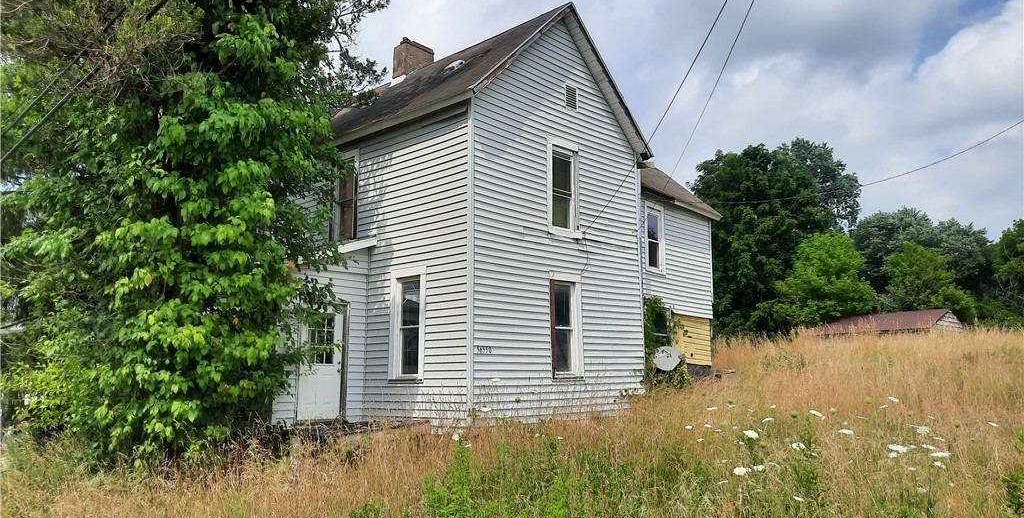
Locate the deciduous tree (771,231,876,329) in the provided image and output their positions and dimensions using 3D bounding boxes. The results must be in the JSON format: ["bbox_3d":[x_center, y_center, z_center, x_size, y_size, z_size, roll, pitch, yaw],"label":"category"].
[{"bbox_3d":[16.203,1.795,38.920,5.220,6.525,5.220,-4,-10,22],"label":"deciduous tree"}]

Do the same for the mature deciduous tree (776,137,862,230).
[{"bbox_3d":[23.285,-1.500,58.347,7.440,16.481,7.440,-4,-10,22],"label":"mature deciduous tree"}]

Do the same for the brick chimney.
[{"bbox_3d":[-2.388,-4.617,17.971,0.564,1.057,0.893,-9,-12,42],"label":"brick chimney"}]

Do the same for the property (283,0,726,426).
[{"bbox_3d":[-0.420,-0.439,18.048,8.025,8.107,12.749,-9,-12,42],"label":"property"}]

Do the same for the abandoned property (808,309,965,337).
[{"bbox_3d":[17.661,3.919,34.983,3.800,2.600,5.800,7,-12,-40],"label":"abandoned property"}]

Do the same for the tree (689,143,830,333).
[{"bbox_3d":[15.856,-0.615,48.062,9.254,14.112,9.254,-4,-9,18],"label":"tree"}]

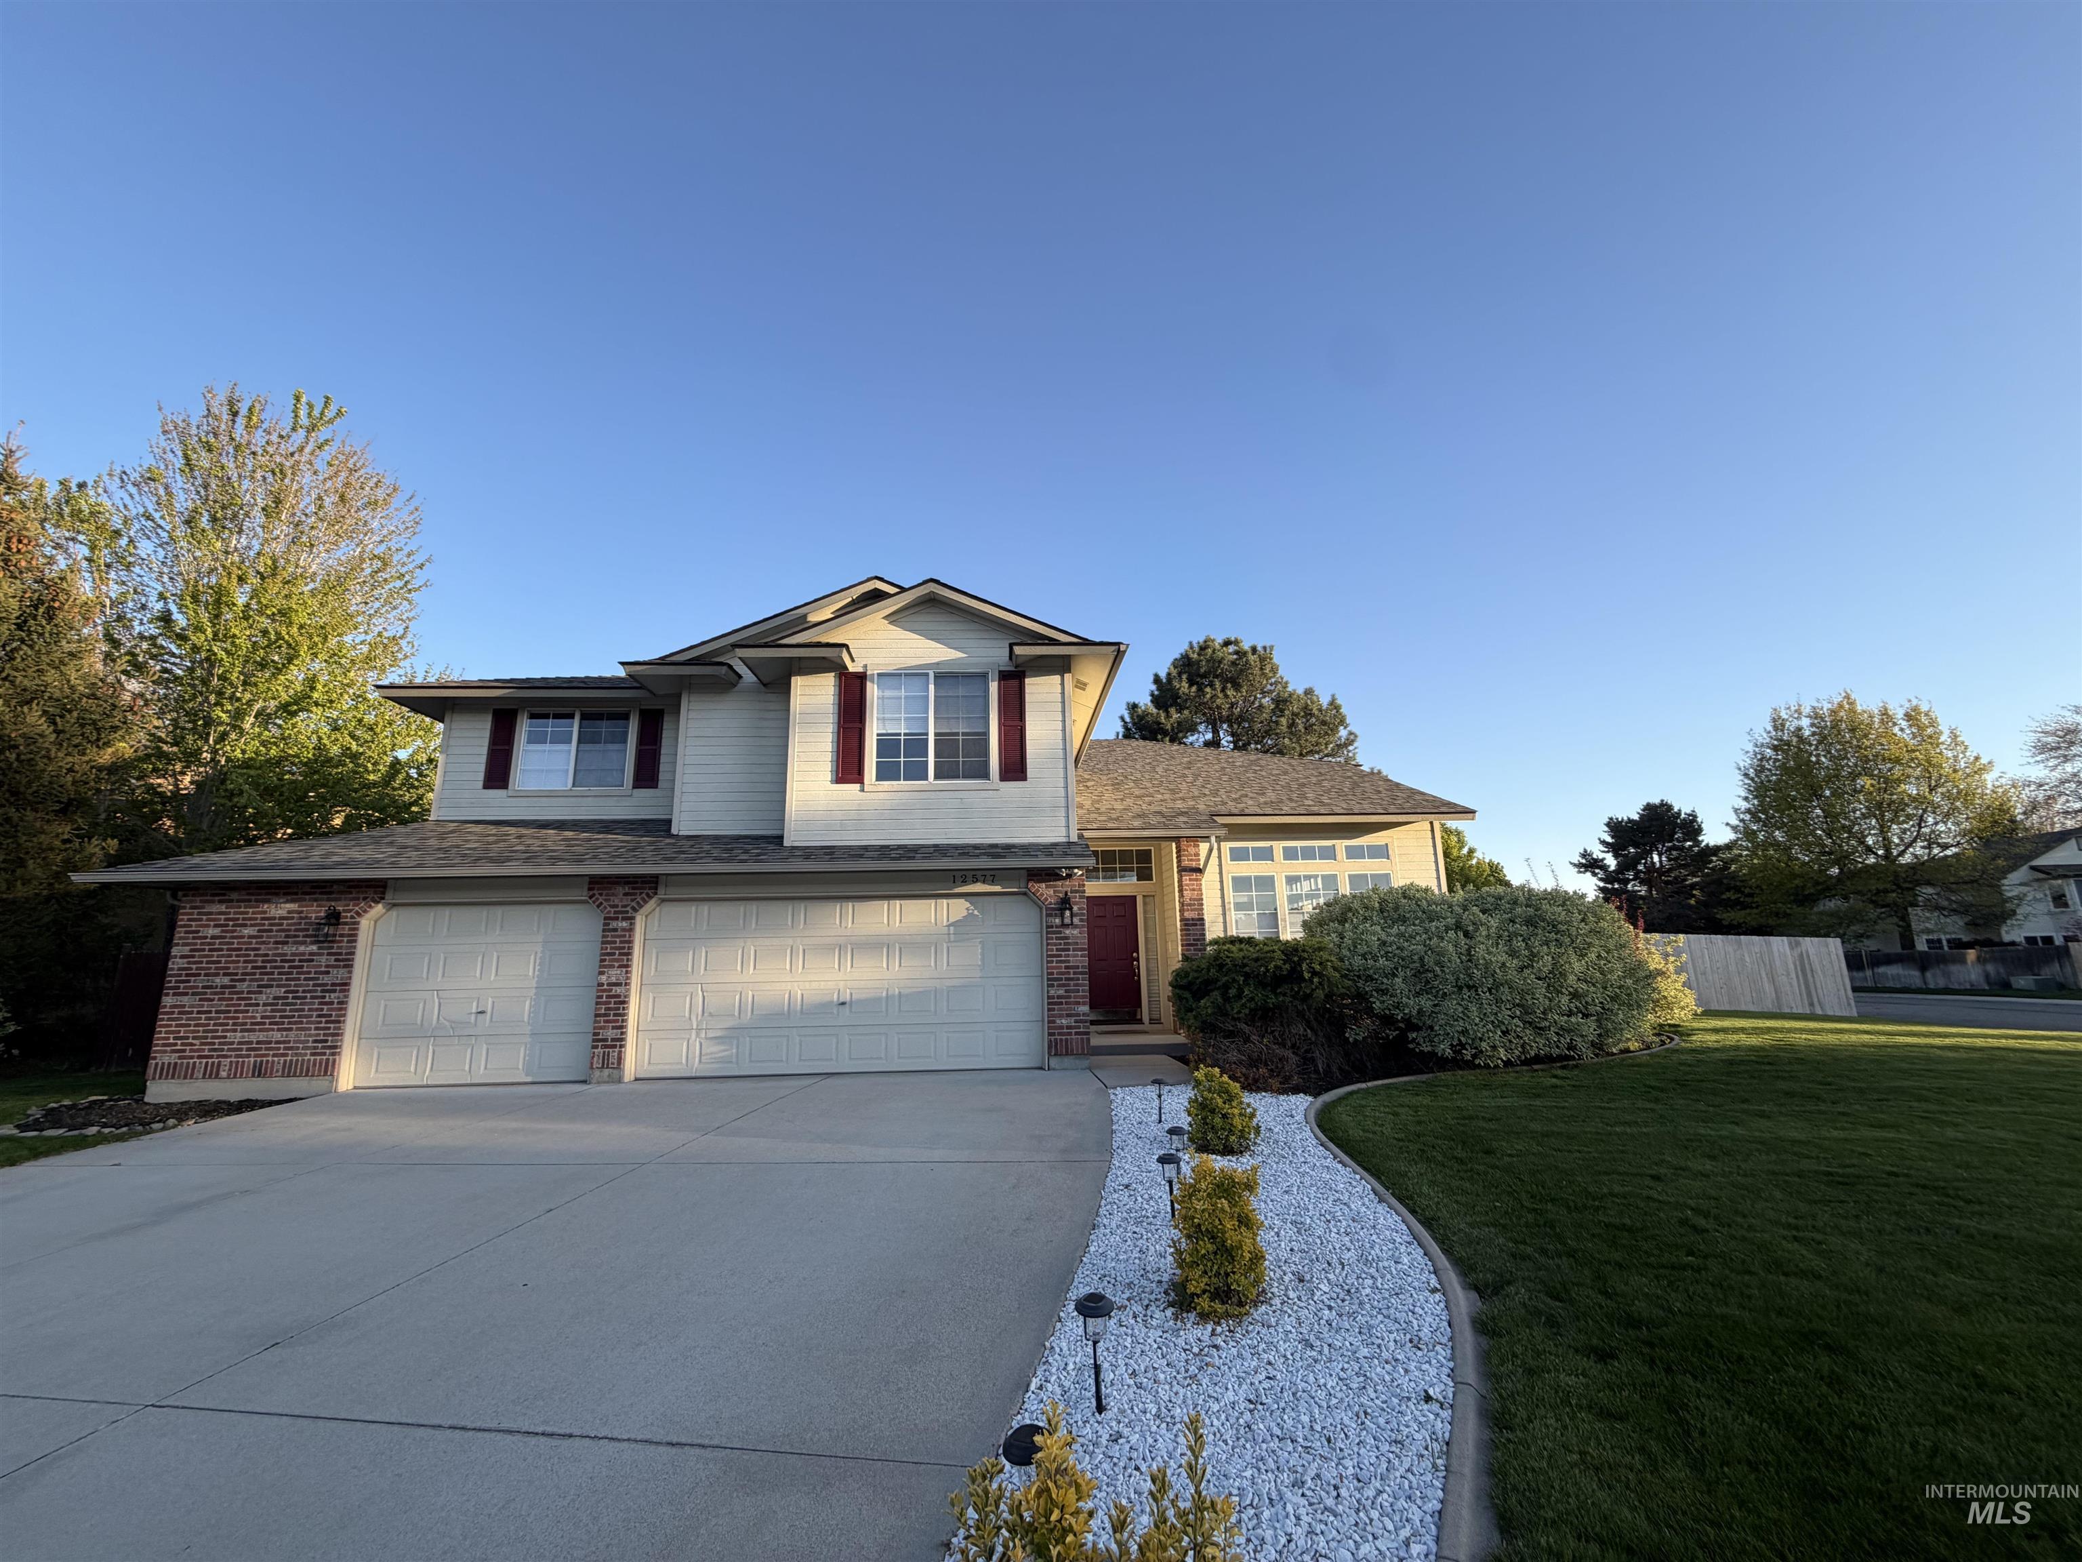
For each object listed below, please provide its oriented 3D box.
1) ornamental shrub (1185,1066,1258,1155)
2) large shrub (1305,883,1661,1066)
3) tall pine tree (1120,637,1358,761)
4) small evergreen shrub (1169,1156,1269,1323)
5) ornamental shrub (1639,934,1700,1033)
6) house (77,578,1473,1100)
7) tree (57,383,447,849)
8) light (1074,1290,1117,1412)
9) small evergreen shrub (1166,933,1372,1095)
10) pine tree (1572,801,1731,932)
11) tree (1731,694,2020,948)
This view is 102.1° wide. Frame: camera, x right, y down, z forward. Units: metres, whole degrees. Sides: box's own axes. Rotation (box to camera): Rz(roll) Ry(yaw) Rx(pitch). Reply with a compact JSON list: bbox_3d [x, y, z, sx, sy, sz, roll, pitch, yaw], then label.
[{"bbox_3d":[1.359,2.453,6.321,0.540,0.575,0.520,-1,-11,-3],"label":"ornamental shrub"},{"bbox_3d":[5.853,2.562,11.415,4.600,2.150,2.800,-1,-11,-3],"label":"large shrub"},{"bbox_3d":[7.361,0.927,30.777,8.800,12.800,8.800,-1,-11,-3],"label":"tall pine tree"},{"bbox_3d":[0.773,1.968,3.663,0.410,0.580,0.400,-1,-11,-3],"label":"small evergreen shrub"},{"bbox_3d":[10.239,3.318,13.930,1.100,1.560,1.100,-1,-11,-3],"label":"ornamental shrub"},{"bbox_3d":[-2.537,1.157,16.683,17.900,7.200,13.000,-1,-11,-3],"label":"house"},{"bbox_3d":[-15.889,-1.631,16.878,5.900,13.400,5.900,-1,-11,-3],"label":"tree"},{"bbox_3d":[0.185,1.917,2.818,0.140,0.360,0.140,-1,-11,-3],"label":"light"},{"bbox_3d":[2.530,2.549,9.419,2.200,1.500,2.000,-1,-11,-3],"label":"small evergreen shrub"},{"bbox_3d":[32.251,5.679,44.329,7.000,9.100,7.000,-1,-11,-3],"label":"pine tree"},{"bbox_3d":[35.748,2.315,35.974,9.000,12.600,9.000,-1,-11,-3],"label":"tree"}]

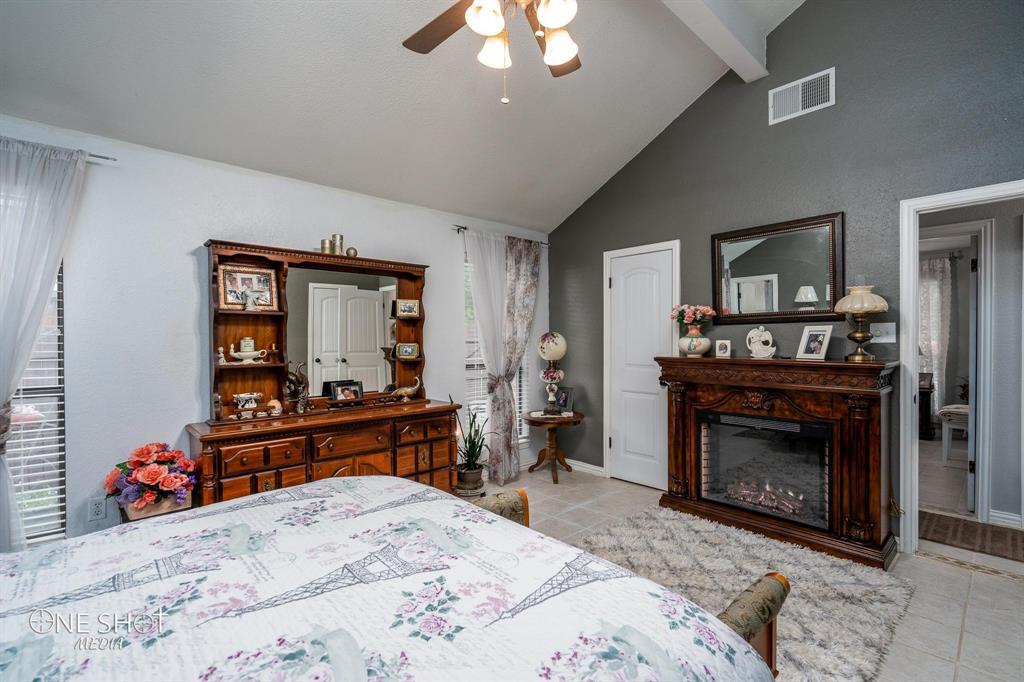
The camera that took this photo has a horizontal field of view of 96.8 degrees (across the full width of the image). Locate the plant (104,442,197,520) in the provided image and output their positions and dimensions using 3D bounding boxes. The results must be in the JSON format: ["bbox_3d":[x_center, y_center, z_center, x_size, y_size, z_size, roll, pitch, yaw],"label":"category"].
[{"bbox_3d":[-1.955,0.735,2.460,0.385,0.365,0.280,0,0,-41],"label":"plant"}]

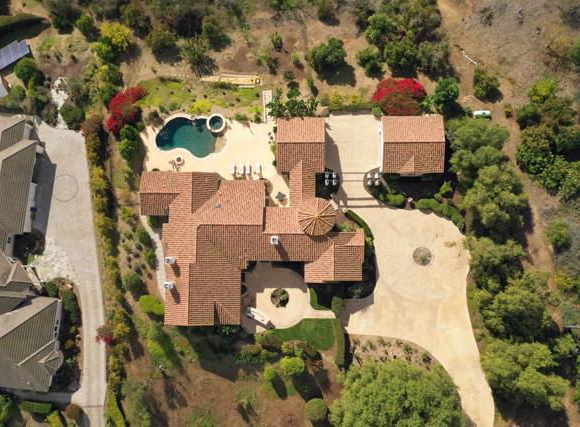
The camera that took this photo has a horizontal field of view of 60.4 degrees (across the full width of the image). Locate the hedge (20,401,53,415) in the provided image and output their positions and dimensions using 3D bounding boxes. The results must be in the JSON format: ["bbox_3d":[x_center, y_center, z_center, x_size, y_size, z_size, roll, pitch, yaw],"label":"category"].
[{"bbox_3d":[-41.001,31.410,80.531,4.850,1.600,1.860,2,86,1],"label":"hedge"}]

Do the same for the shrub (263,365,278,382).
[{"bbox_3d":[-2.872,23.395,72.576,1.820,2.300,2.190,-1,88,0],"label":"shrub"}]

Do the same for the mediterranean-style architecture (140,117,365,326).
[{"bbox_3d":[-5.363,1.144,71.204,32.030,6.600,29.890,-1,88,0],"label":"mediterranean-style architecture"}]

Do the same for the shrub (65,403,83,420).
[{"bbox_3d":[-34.809,31.896,80.126,2.660,2.200,2.660,0,86,1],"label":"shrub"}]

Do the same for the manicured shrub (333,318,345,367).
[{"bbox_3d":[7.966,20.636,79.647,1.520,1.900,7.680,-3,86,0],"label":"manicured shrub"}]

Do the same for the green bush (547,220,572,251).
[{"bbox_3d":[40.570,3.310,74.950,3.800,3.000,4.100,0,89,0],"label":"green bush"}]

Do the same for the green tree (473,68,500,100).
[{"bbox_3d":[29.730,-19.530,75.260,3.800,3.300,4.200,0,89,0],"label":"green tree"}]

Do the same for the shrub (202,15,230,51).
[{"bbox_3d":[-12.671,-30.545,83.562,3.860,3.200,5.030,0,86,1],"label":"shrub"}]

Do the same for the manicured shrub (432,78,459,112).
[{"bbox_3d":[25.683,-19.820,82.236,4.130,3.400,4.790,0,86,1],"label":"manicured shrub"}]

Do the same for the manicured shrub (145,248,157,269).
[{"bbox_3d":[-20.639,6.584,73.665,1.700,1.300,2.660,-1,88,0],"label":"manicured shrub"}]

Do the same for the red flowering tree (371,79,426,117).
[{"bbox_3d":[16.973,-17.913,77.252,8.320,4.000,6.090,0,84,1],"label":"red flowering tree"}]

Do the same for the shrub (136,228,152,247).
[{"bbox_3d":[-21.543,3.554,73.721,2.220,1.400,2.440,-1,88,0],"label":"shrub"}]

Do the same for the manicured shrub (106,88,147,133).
[{"bbox_3d":[-25.376,-16.053,77.565,6.280,3.900,7.600,0,84,1],"label":"manicured shrub"}]

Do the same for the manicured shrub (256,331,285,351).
[{"bbox_3d":[-3.062,18.960,74.356,4.480,2.100,2.910,0,84,1],"label":"manicured shrub"}]

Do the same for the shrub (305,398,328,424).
[{"bbox_3d":[3.848,28.532,72.296,3.190,2.500,3.340,-1,88,0],"label":"shrub"}]

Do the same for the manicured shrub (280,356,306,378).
[{"bbox_3d":[0.399,24.428,79.496,3.750,2.800,3.110,0,86,1],"label":"manicured shrub"}]

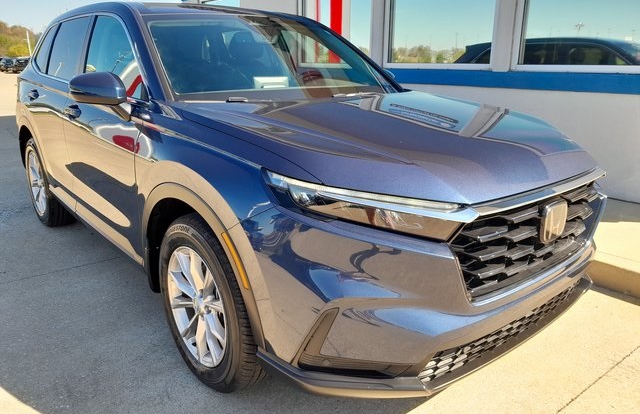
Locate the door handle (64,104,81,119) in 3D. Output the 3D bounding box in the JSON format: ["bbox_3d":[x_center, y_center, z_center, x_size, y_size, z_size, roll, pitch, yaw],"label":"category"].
[{"bbox_3d":[-1.321,-0.509,2.682,0.060,0.060,0.210,-13,20,-39],"label":"door handle"}]

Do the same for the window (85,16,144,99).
[{"bbox_3d":[-0.969,-0.766,2.462,0.080,0.460,0.950,16,1,-43],"label":"window"}]

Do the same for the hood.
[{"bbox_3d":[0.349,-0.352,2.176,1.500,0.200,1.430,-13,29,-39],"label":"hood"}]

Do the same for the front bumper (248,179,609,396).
[{"bbox_3d":[0.607,0.177,2.008,1.800,0.630,0.640,-13,20,-39],"label":"front bumper"}]

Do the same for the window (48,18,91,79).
[{"bbox_3d":[-1.545,-0.987,3.125,0.070,0.390,0.760,16,1,-43],"label":"window"}]

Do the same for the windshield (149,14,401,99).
[{"bbox_3d":[-0.281,-0.840,2.809,1.410,0.160,0.900,-13,53,-39],"label":"windshield"}]

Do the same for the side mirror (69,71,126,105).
[{"bbox_3d":[-0.977,-0.518,2.219,0.230,0.150,0.165,-13,20,-39],"label":"side mirror"}]

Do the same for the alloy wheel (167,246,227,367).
[{"bbox_3d":[-0.410,0.371,1.984,0.190,0.484,0.484,-13,20,-39],"label":"alloy wheel"}]

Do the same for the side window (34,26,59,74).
[{"bbox_3d":[-1.943,-1.127,3.579,0.070,0.350,0.440,16,1,-43],"label":"side window"}]

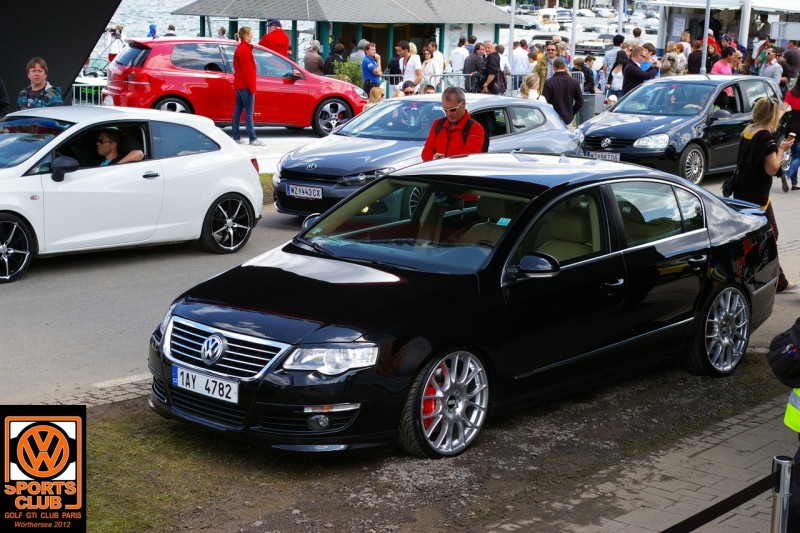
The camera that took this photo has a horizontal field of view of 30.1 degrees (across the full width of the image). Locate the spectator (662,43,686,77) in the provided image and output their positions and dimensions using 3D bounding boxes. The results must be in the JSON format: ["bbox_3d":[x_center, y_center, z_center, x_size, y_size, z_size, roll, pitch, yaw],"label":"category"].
[{"bbox_3d":[5.160,-3.470,28.640,0.500,1.680,0.340,-5,11,-33],"label":"spectator"}]

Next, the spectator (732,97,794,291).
[{"bbox_3d":[3.013,-0.589,12.584,0.480,1.670,0.520,-7,12,-41],"label":"spectator"}]

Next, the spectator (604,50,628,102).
[{"bbox_3d":[3.659,-2.833,25.352,0.460,1.670,0.350,6,11,21],"label":"spectator"}]

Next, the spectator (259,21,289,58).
[{"bbox_3d":[-2.284,-3.554,26.964,0.550,1.800,0.380,-3,11,-24],"label":"spectator"}]

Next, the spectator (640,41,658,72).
[{"bbox_3d":[4.372,-3.087,26.341,0.340,1.700,0.480,-3,11,-25],"label":"spectator"}]

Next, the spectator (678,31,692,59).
[{"bbox_3d":[6.404,-4.470,33.633,0.450,1.660,0.340,6,11,30],"label":"spectator"}]

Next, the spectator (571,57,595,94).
[{"bbox_3d":[3.258,-2.980,26.622,0.450,1.520,0.500,-2,10,-18],"label":"spectator"}]

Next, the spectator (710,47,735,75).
[{"bbox_3d":[5.449,-2.854,25.340,0.360,1.750,0.500,-4,10,-25],"label":"spectator"}]

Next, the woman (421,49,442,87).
[{"bbox_3d":[0.566,-3.575,30.135,0.480,1.620,0.320,2,10,6],"label":"woman"}]

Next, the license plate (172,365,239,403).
[{"bbox_3d":[-0.983,0.593,7.502,0.520,0.110,0.015,9,9,42],"label":"license plate"}]

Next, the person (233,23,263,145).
[{"bbox_3d":[-2.288,-2.699,22.258,0.420,1.740,0.460,2,10,3],"label":"person"}]

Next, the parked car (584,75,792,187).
[{"bbox_3d":[4.111,-1.975,21.193,1.770,1.480,4.204,10,13,42],"label":"parked car"}]

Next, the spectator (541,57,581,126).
[{"bbox_3d":[2.238,-2.014,20.743,0.600,1.780,0.360,2,9,6],"label":"spectator"}]

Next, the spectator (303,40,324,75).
[{"bbox_3d":[-1.689,-3.558,29.157,0.500,1.720,0.330,3,11,9],"label":"spectator"}]

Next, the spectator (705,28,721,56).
[{"bbox_3d":[6.006,-3.762,29.160,0.520,1.760,0.350,2,10,0],"label":"spectator"}]

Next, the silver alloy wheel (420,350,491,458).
[{"bbox_3d":[0.206,0.685,7.732,0.220,0.550,0.550,10,13,42],"label":"silver alloy wheel"}]

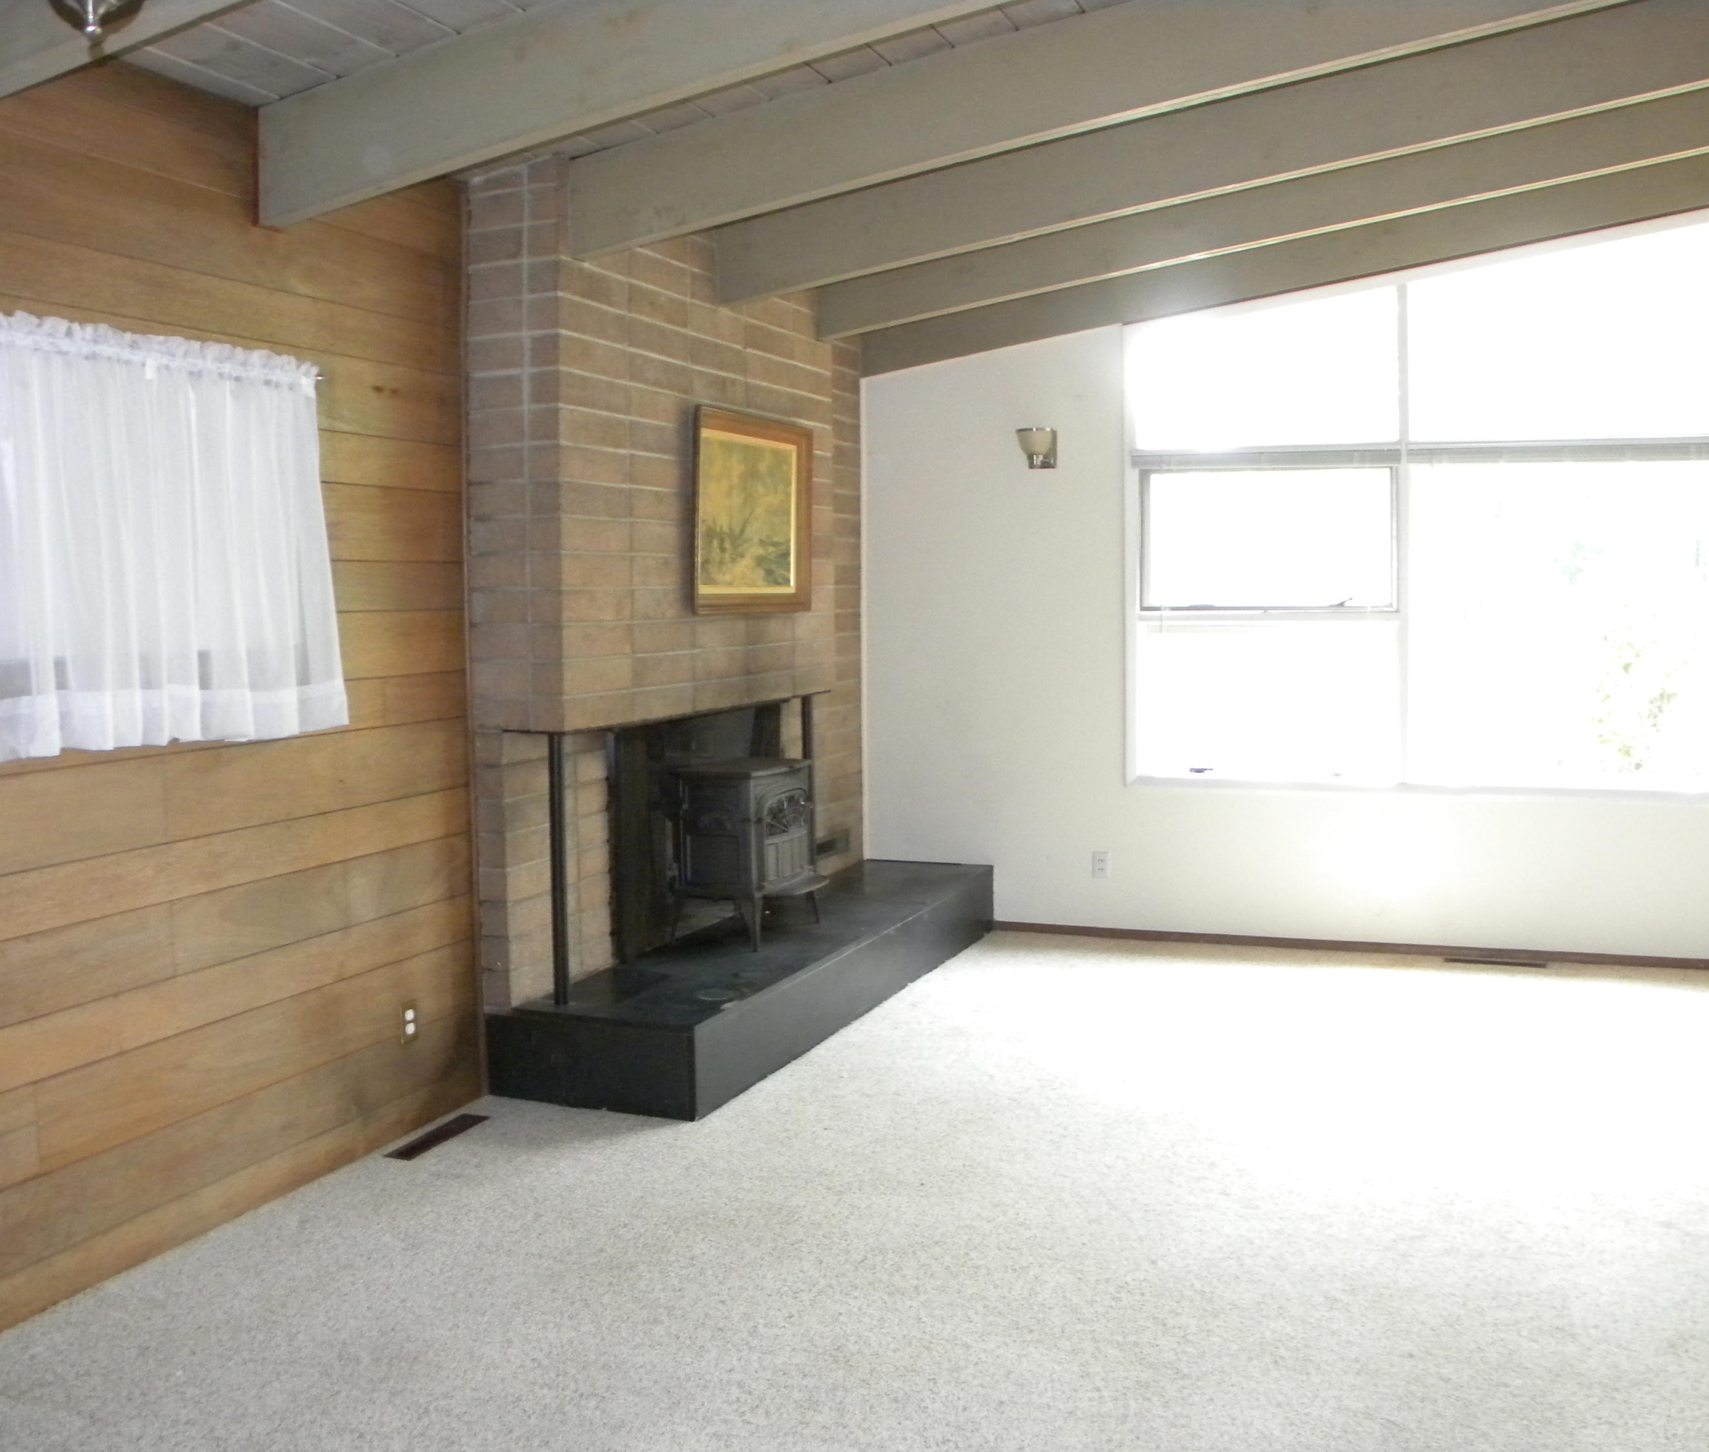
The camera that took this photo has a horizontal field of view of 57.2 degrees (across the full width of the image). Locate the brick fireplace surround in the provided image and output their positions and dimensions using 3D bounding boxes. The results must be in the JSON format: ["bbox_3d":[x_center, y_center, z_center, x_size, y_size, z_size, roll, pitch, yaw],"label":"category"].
[{"bbox_3d":[-0.453,-0.494,5.845,0.324,2.490,2.700,1,5,23],"label":"brick fireplace surround"}]

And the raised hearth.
[{"bbox_3d":[-0.251,0.883,5.885,0.716,0.283,2.700,1,5,23],"label":"raised hearth"}]

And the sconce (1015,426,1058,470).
[{"bbox_3d":[0.761,-1.182,6.639,0.153,0.168,0.171,1,5,23],"label":"sconce"}]

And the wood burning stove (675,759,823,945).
[{"bbox_3d":[-0.370,0.451,5.693,0.518,0.618,0.495,1,5,23],"label":"wood burning stove"}]

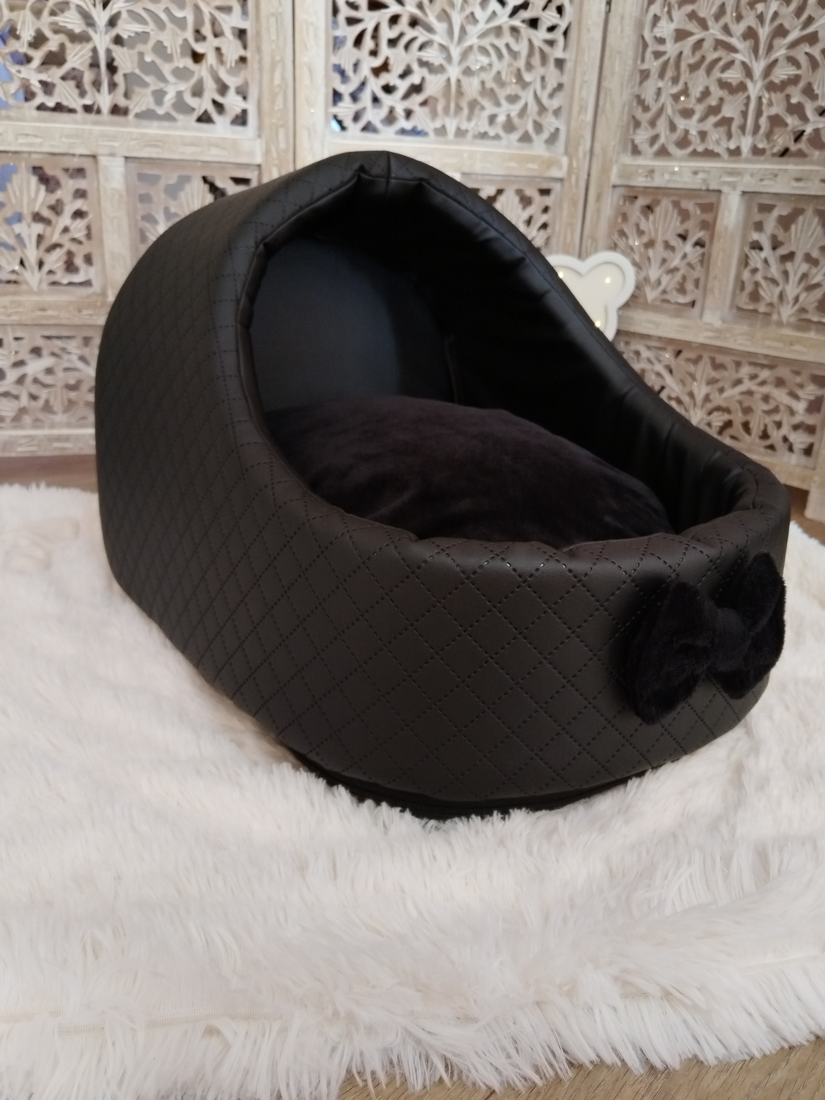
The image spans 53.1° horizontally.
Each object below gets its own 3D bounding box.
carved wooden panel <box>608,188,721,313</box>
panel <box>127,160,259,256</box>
[{"bbox_3d":[0.392,-0.477,1.323,0.186,0.186,0.015,22,29,38],"label":"carved wooden panel"},{"bbox_3d":[-0.309,-0.456,1.190,0.186,0.186,0.015,-3,24,-14],"label":"panel"}]

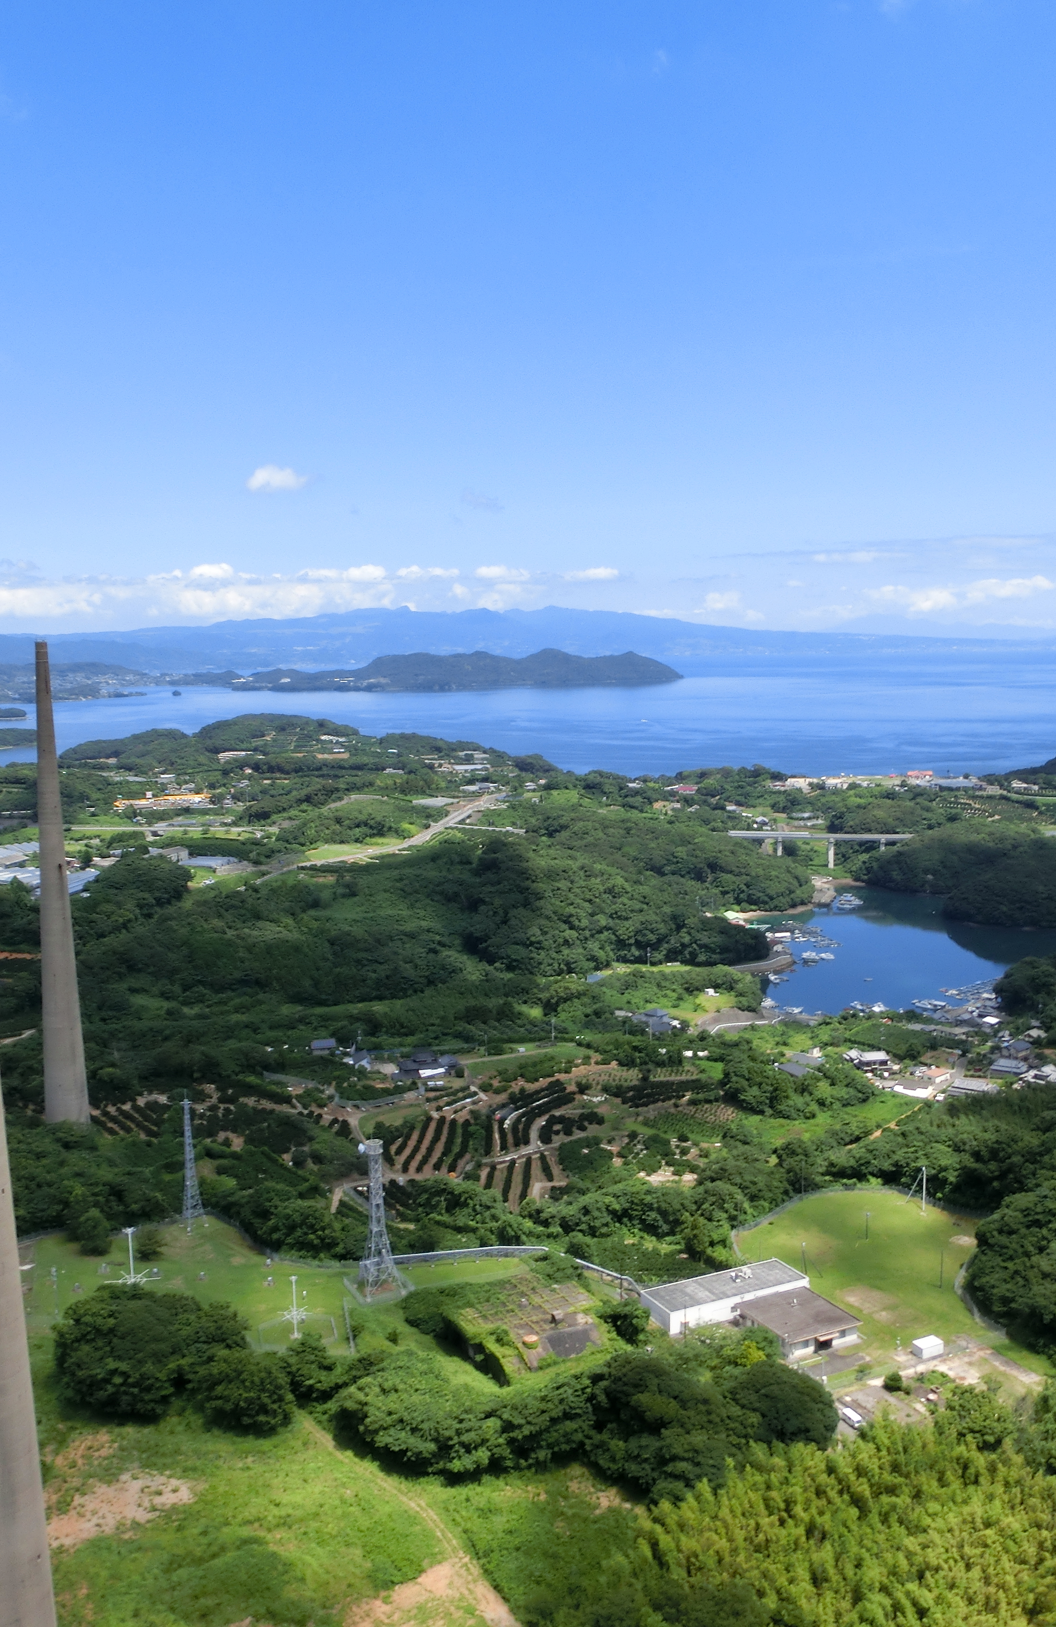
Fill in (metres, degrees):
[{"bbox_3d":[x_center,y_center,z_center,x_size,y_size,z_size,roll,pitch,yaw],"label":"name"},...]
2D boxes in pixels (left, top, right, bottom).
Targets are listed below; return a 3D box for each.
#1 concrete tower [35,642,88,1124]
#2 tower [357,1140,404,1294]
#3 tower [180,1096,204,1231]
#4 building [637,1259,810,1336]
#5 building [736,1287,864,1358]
[{"bbox_3d":[-128.033,21.192,407.579,12.200,135.600,12.200,-1,7,0],"label":"concrete tower"},{"bbox_3d":[-30.722,82.210,307.596,7.800,31.900,7.800,-4,7,-26],"label":"tower"},{"bbox_3d":[-76.946,79.701,343.644,4.500,30.600,4.500,-6,8,-34],"label":"tower"},{"bbox_3d":[39.196,95.605,298.261,32.000,4.500,10.900,-4,7,-26],"label":"building"},{"bbox_3d":[51.553,97.230,287.969,16.400,3.500,17.600,-4,7,-26],"label":"building"}]

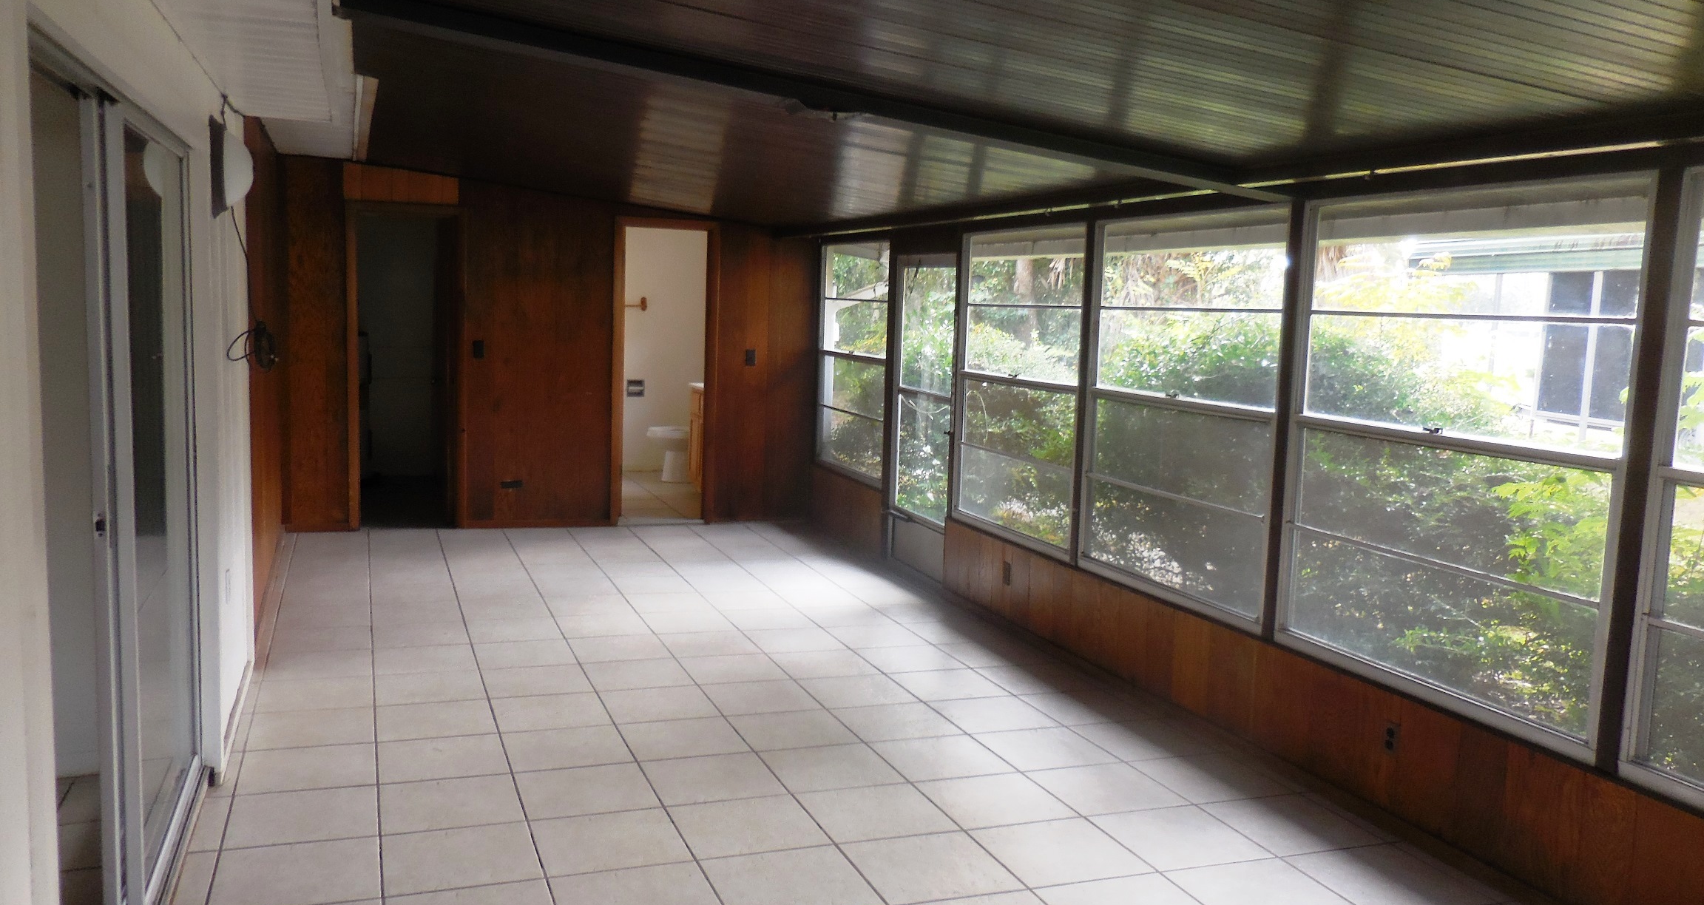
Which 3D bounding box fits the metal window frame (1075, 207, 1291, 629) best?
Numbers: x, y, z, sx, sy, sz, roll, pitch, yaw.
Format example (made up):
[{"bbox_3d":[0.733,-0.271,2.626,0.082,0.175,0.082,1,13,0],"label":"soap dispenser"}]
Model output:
[{"bbox_3d":[1.368,-0.189,5.255,0.088,1.633,1.335,0,7,-22],"label":"metal window frame"}]

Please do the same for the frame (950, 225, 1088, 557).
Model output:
[{"bbox_3d":[0.867,-0.357,6.508,0.088,1.633,1.343,0,7,-22],"label":"frame"}]

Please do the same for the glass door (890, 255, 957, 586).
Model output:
[{"bbox_3d":[0.435,-0.233,7.625,0.053,1.981,0.860,0,7,-22],"label":"glass door"}]

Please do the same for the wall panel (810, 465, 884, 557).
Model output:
[{"bbox_3d":[-0.029,0.391,8.753,0.088,0.477,1.364,0,7,-22],"label":"wall panel"}]

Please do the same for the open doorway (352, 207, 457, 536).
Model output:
[{"bbox_3d":[-3.025,-0.538,8.370,0.653,2.158,0.126,0,7,-20],"label":"open doorway"}]

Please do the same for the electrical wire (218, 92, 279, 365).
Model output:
[{"bbox_3d":[-2.397,-0.797,4.939,0.110,1.055,1.343,0,7,-22],"label":"electrical wire"}]

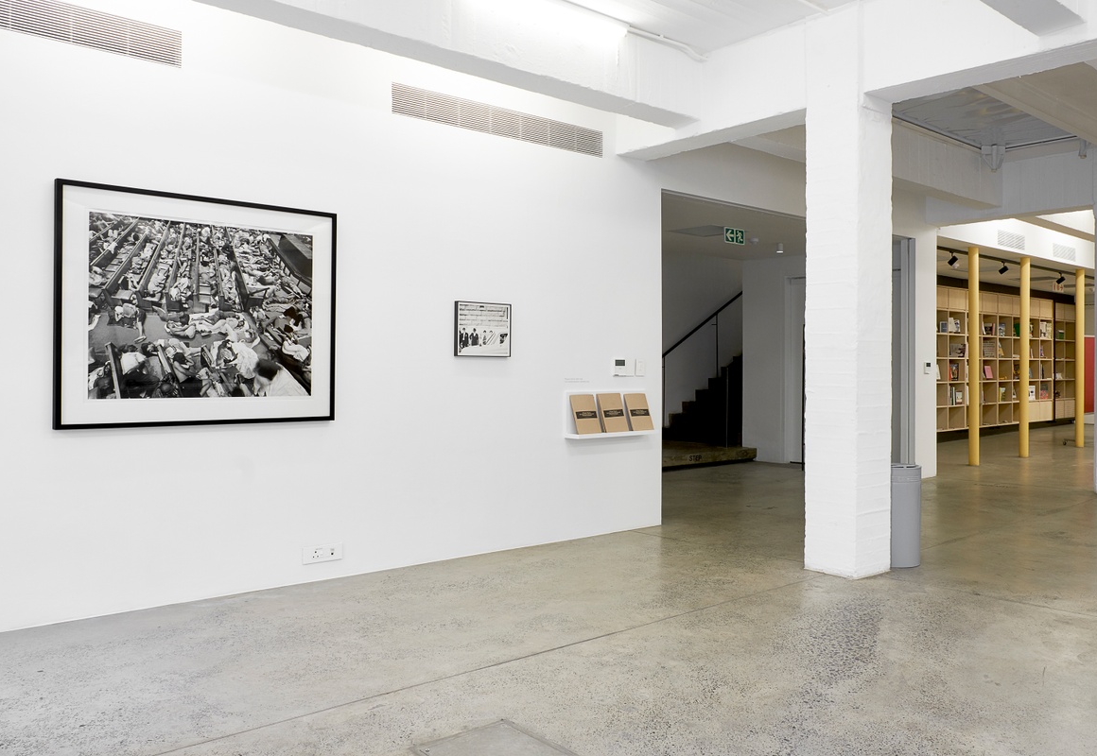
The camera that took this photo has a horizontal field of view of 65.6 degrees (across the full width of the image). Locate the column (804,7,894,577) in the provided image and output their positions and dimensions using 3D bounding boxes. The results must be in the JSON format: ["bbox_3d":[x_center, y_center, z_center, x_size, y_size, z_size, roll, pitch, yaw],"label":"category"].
[{"bbox_3d":[1.737,-0.484,4.953,0.357,3.203,0.323,0,0,-39],"label":"column"}]

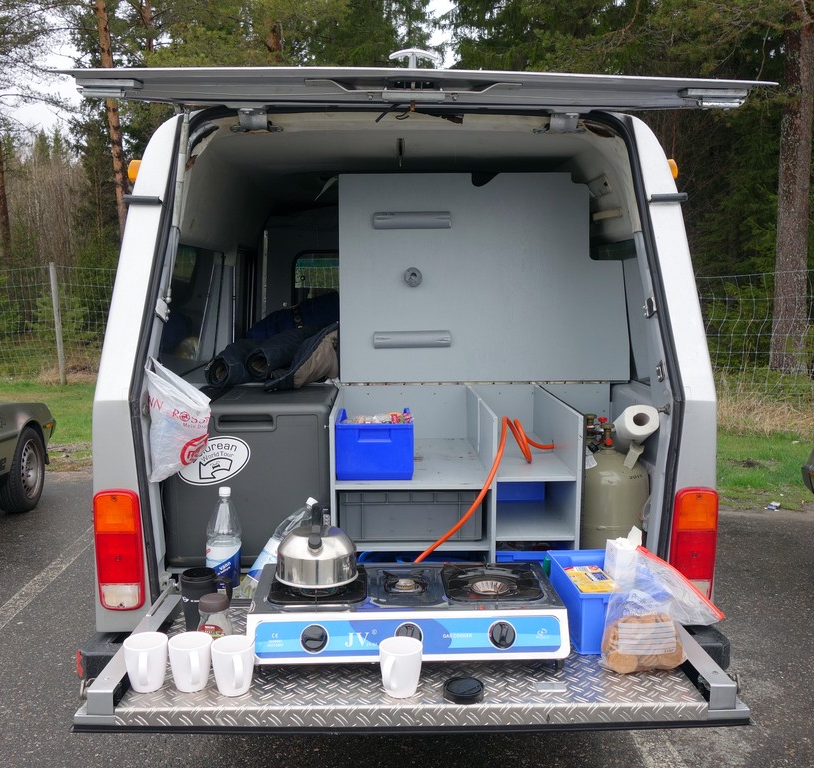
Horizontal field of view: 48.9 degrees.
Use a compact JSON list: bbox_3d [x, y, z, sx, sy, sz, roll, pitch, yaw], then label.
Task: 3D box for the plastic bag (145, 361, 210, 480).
[{"bbox_3d":[-0.597,0.096,2.350,0.190,0.330,0.130,-1,6,-10],"label":"plastic bag"}]

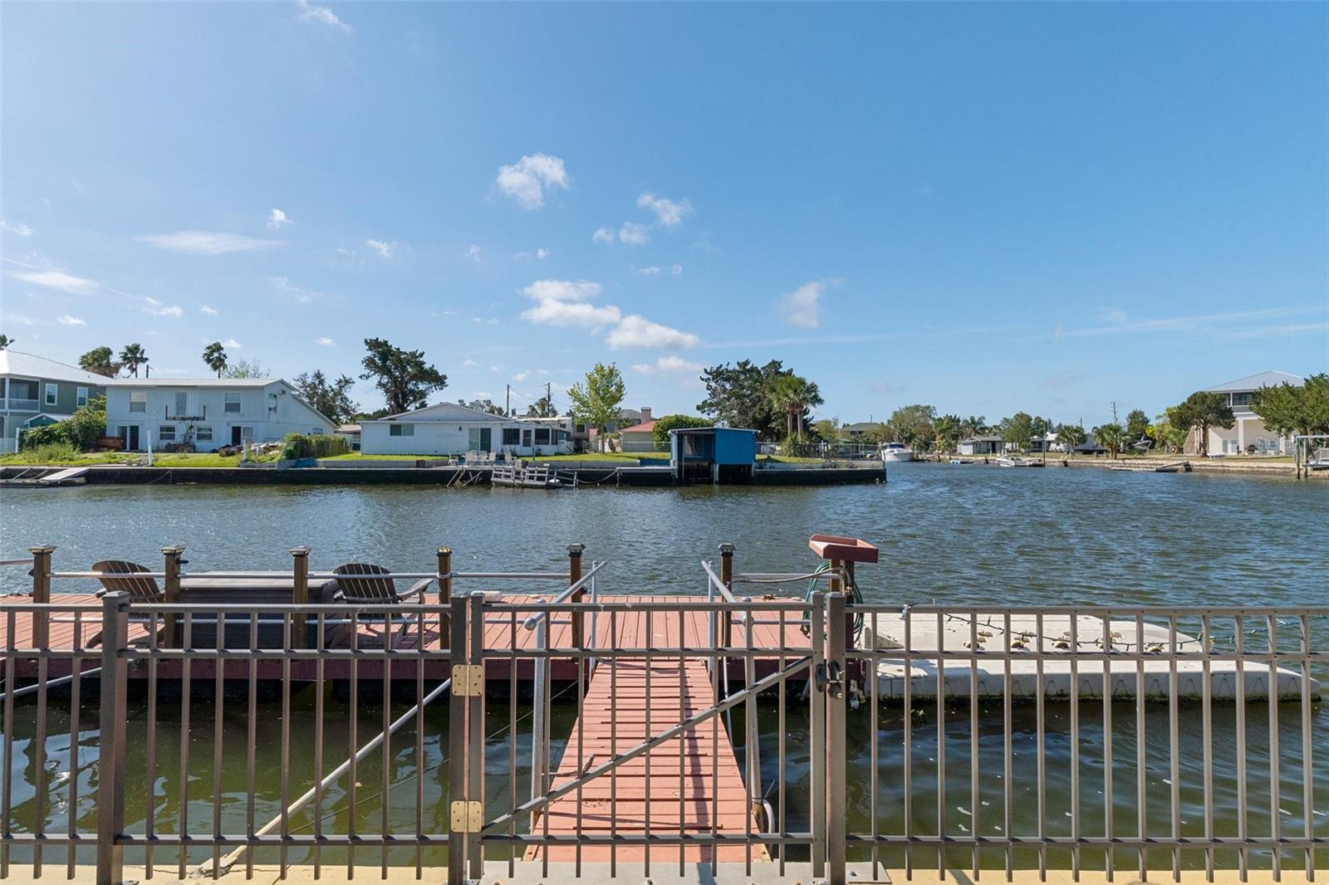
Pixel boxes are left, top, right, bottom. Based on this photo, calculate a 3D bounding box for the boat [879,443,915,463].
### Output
[{"bbox_3d":[31.800,1.360,96.000,2.500,2.900,6.400,0,-1,-25],"label":"boat"}]

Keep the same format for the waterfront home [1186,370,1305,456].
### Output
[{"bbox_3d":[71.500,-3.600,83.000,14.500,10.000,13.000,0,0,32],"label":"waterfront home"}]

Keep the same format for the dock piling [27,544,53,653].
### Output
[{"bbox_3d":[-5.460,1.370,6.150,0.130,0.950,0.130,0,0,0],"label":"dock piling"}]

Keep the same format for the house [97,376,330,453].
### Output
[{"bbox_3d":[-39.050,-2.360,62.800,12.900,6.200,12.000,0,0,0],"label":"house"}]

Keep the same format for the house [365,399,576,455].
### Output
[{"bbox_3d":[-16.200,-1.100,61.800,15.500,4.350,12.500,0,0,0],"label":"house"}]

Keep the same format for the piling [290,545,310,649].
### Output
[{"bbox_3d":[-3.170,1.410,6.100,0.120,0.990,0.120,0,0,0],"label":"piling"}]

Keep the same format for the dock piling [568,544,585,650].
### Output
[{"bbox_3d":[-0.764,1.400,6.100,0.120,1.020,0.120,0,0,0],"label":"dock piling"}]

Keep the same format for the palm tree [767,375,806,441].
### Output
[{"bbox_3d":[9.800,-2.200,56.000,3.200,6.200,3.200,0,0,0],"label":"palm tree"}]

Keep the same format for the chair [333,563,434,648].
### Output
[{"bbox_3d":[-2.620,1.440,6.520,0.750,0.830,0.840,0,0,7],"label":"chair"}]

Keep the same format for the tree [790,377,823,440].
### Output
[{"bbox_3d":[10.600,-1.950,54.000,3.200,6.100,3.200,0,0,0],"label":"tree"}]

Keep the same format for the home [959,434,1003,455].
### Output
[{"bbox_3d":[52.000,0.380,115.000,6.000,3.300,6.200,0,0,6],"label":"home"}]

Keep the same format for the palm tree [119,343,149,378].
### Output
[{"bbox_3d":[-65.000,-5.700,86.000,3.100,13.000,3.100,0,0,0],"label":"palm tree"}]

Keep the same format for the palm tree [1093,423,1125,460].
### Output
[{"bbox_3d":[48.300,-0.100,76.000,3.400,4.100,3.300,0,0,0],"label":"palm tree"}]

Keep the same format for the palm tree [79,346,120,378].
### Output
[{"bbox_3d":[-62.700,-4.950,78.000,3.700,11.500,3.700,0,0,0],"label":"palm tree"}]

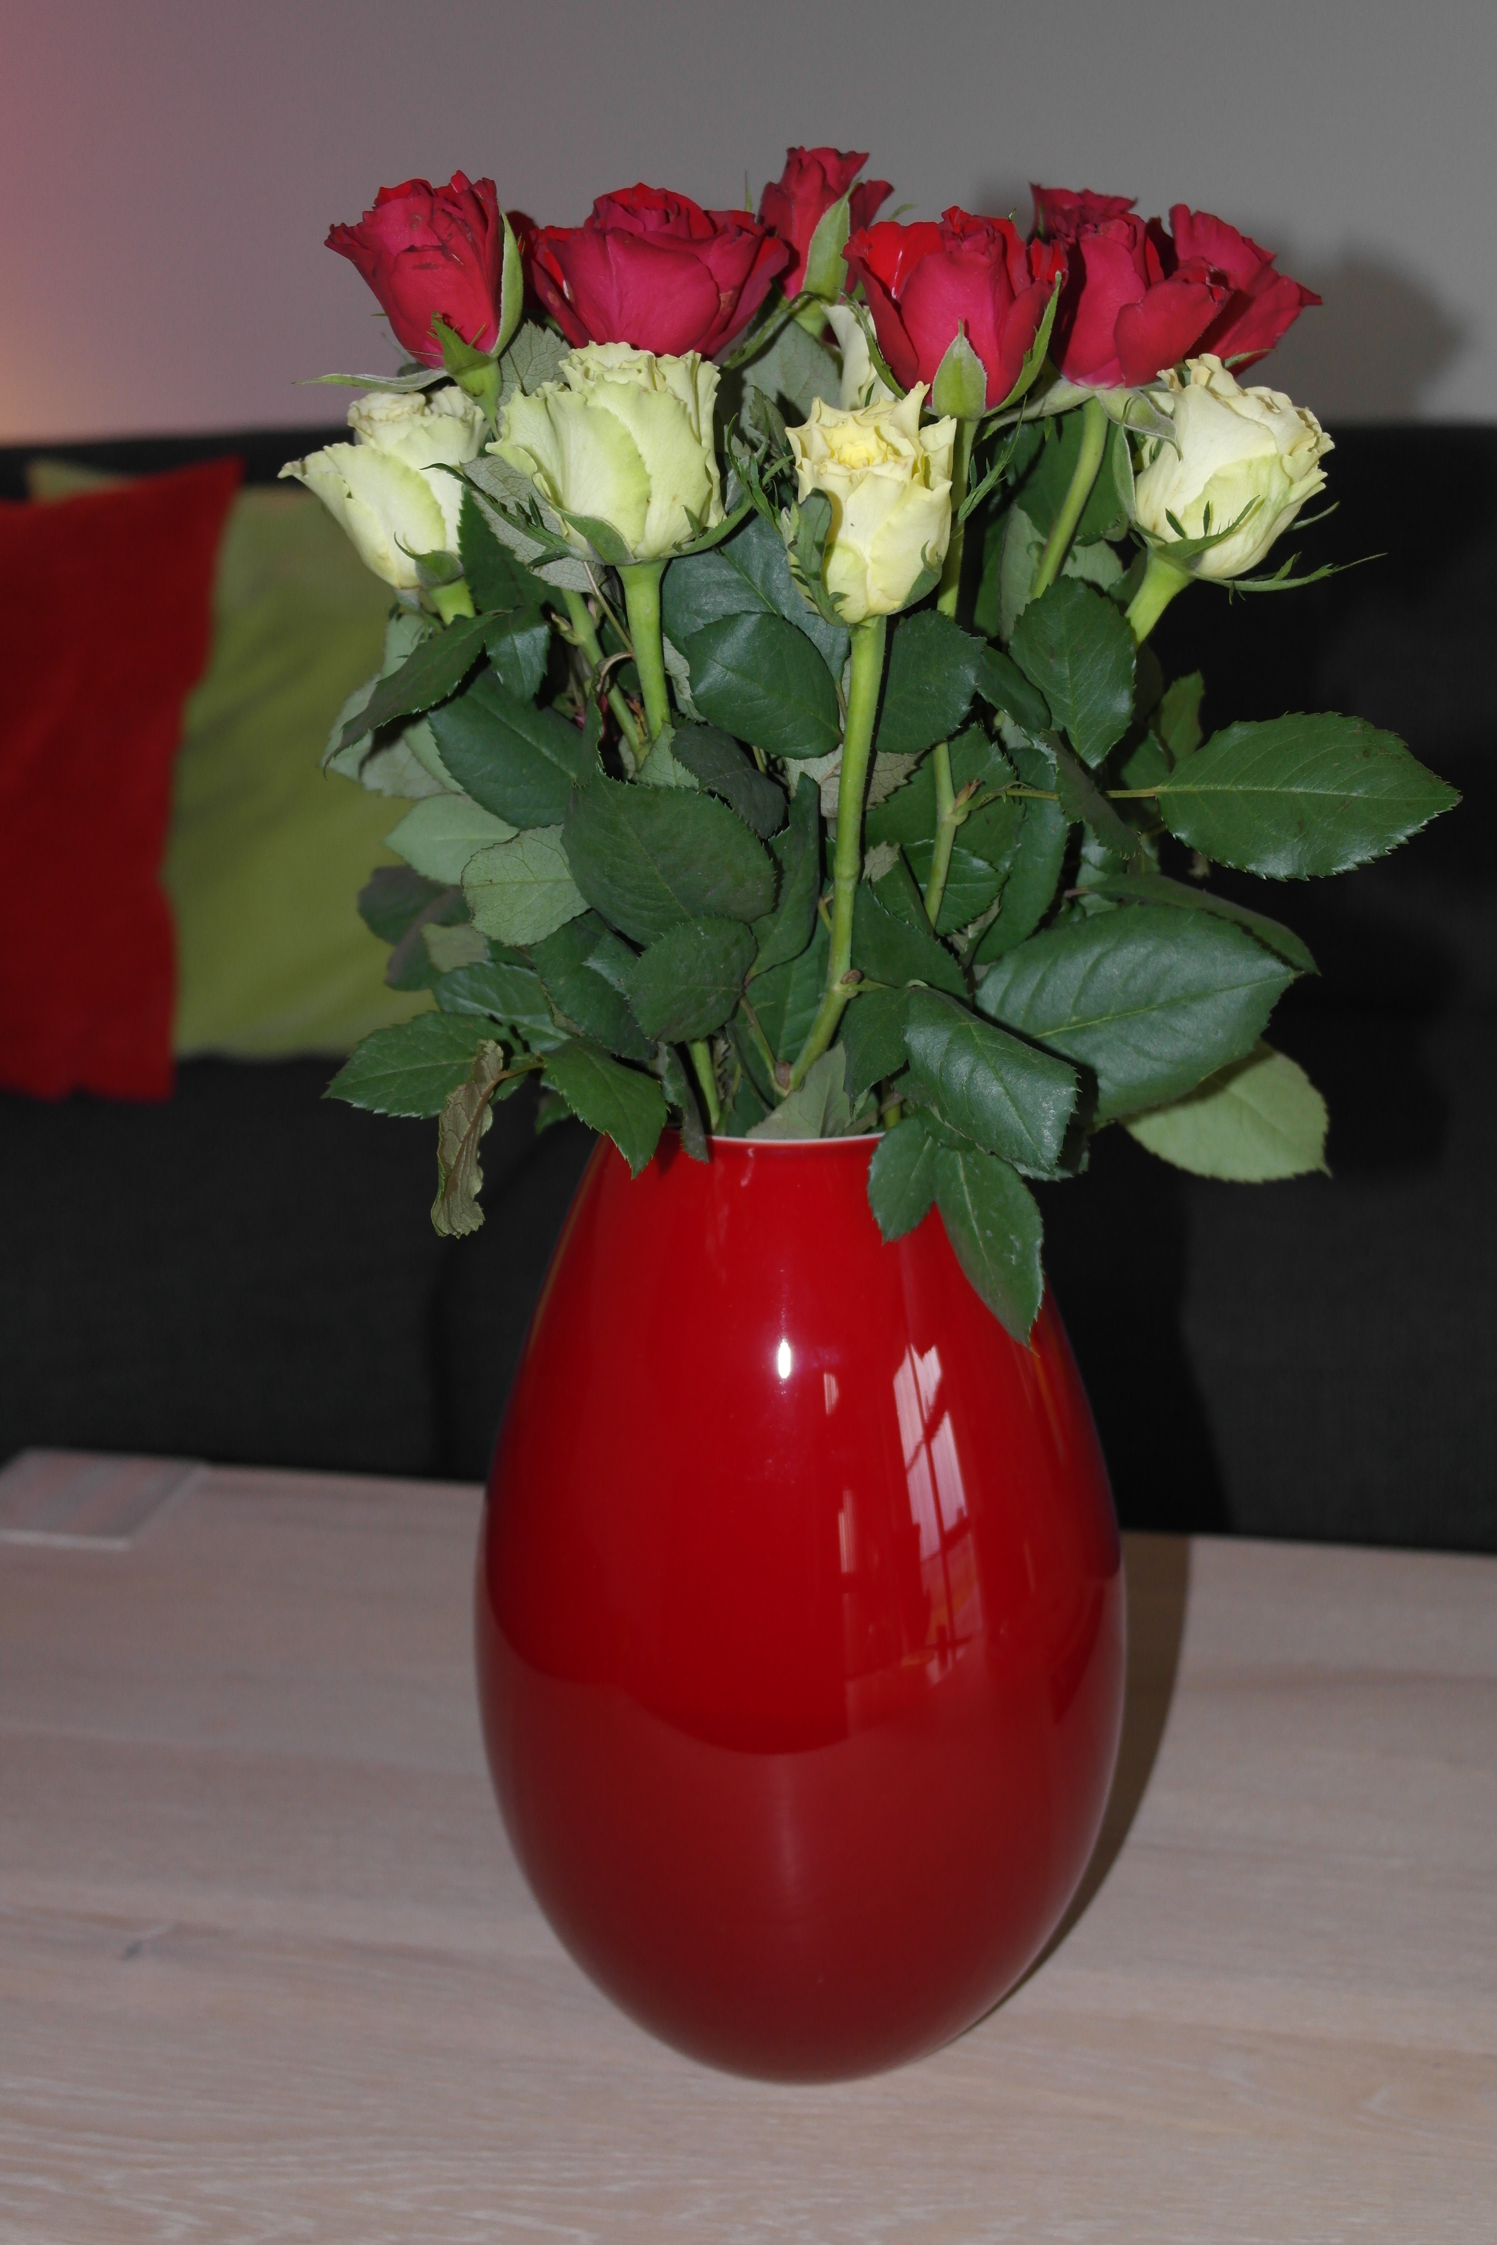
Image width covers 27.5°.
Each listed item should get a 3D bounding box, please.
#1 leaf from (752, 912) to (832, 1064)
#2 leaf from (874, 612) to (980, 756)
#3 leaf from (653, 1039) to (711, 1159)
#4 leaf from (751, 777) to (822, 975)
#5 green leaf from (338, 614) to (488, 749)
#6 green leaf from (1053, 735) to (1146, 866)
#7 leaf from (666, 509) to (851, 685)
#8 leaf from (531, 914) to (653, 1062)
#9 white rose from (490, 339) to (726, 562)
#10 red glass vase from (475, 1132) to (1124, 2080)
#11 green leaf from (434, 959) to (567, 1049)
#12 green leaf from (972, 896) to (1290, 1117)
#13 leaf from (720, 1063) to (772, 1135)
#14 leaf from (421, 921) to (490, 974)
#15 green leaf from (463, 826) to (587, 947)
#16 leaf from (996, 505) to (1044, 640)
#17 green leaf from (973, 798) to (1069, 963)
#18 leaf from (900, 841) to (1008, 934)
[{"bbox_3d":[0.009,-0.033,0.712,0.022,0.037,0.009,-5,6,-7],"label":"leaf"},{"bbox_3d":[0.043,-0.108,0.755,0.028,0.037,0.014,11,6,-4],"label":"leaf"},{"bbox_3d":[-0.017,-0.006,0.775,0.014,0.032,0.014,-19,-6,15],"label":"leaf"},{"bbox_3d":[0.009,-0.061,0.755,0.022,0.052,0.011,16,-3,-16],"label":"leaf"},{"bbox_3d":[-0.082,-0.108,0.750,0.055,0.013,0.030,-40,30,-1],"label":"green leaf"},{"bbox_3d":[0.087,-0.080,0.760,0.012,0.040,0.018,-43,-10,34],"label":"green leaf"},{"bbox_3d":[0.002,-0.130,0.750,0.039,0.052,0.014,-44,-6,-6],"label":"leaf"},{"bbox_3d":[-0.038,-0.034,0.762,0.025,0.047,0.012,-27,-6,-2],"label":"leaf"},{"bbox_3d":[-0.034,-0.160,0.730,0.051,0.050,0.051,-6,18,0],"label":"white rose"},{"bbox_3d":[0.014,0.126,0.829,0.176,0.265,0.176,-1,13,0],"label":"red glass vase"},{"bbox_3d":[-0.061,-0.029,0.765,0.040,0.012,0.024,21,59,7],"label":"green leaf"},{"bbox_3d":[0.095,-0.027,0.748,0.078,0.050,0.016,-11,-12,4],"label":"green leaf"},{"bbox_3d":[0.000,-0.006,0.722,0.015,0.021,0.008,-6,6,-7],"label":"leaf"},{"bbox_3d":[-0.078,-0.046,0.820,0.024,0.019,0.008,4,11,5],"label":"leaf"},{"bbox_3d":[-0.055,-0.060,0.766,0.035,0.030,0.012,3,0,6],"label":"green leaf"},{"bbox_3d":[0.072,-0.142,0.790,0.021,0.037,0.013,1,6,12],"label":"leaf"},{"bbox_3d":[0.068,-0.063,0.755,0.023,0.056,0.013,21,0,-10],"label":"green leaf"},{"bbox_3d":[0.047,-0.055,0.712,0.028,0.021,0.008,3,-18,6],"label":"leaf"}]

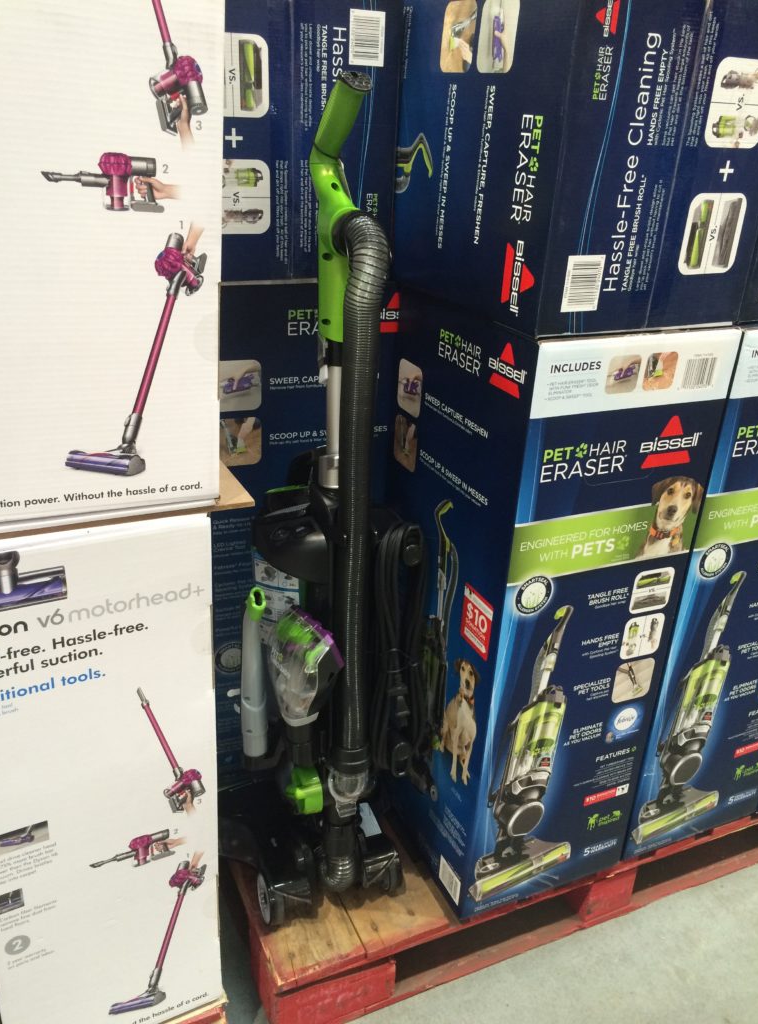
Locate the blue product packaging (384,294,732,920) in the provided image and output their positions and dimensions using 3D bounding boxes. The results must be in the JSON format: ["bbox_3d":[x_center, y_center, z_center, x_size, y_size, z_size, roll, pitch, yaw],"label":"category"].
[{"bbox_3d":[0.217,0.131,1.319,0.305,0.888,0.333,-8,27,-24],"label":"blue product packaging"}]

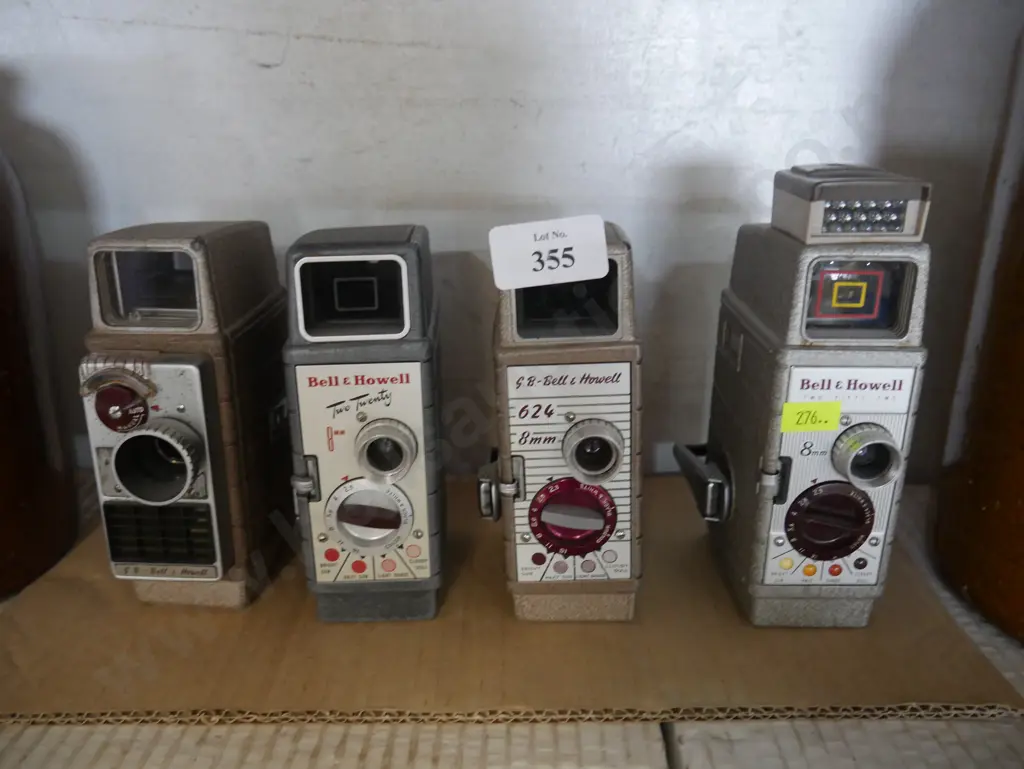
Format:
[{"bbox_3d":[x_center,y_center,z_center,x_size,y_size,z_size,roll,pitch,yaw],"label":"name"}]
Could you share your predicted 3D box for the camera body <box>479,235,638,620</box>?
[{"bbox_3d":[0.015,0.011,0.334,0.059,0.144,0.093,-1,19,-1],"label":"camera body"}]

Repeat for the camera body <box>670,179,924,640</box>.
[{"bbox_3d":[0.108,0.001,0.326,0.068,0.169,0.095,0,19,1],"label":"camera body"}]

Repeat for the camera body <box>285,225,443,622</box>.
[{"bbox_3d":[-0.058,0.012,0.334,0.055,0.144,0.094,-2,19,-4],"label":"camera body"}]

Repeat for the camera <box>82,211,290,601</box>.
[{"bbox_3d":[-0.130,0.009,0.342,0.054,0.144,0.105,0,19,1],"label":"camera"}]

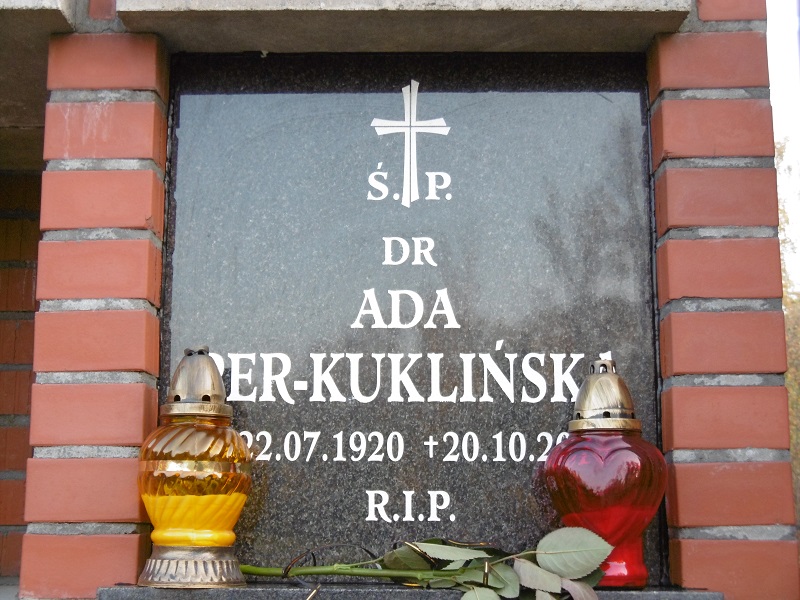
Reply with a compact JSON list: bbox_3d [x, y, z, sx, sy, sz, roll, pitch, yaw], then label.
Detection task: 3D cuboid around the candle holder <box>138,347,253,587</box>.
[{"bbox_3d":[-0.211,0.171,1.407,0.117,0.245,0.117,0,-10,1],"label":"candle holder"}]

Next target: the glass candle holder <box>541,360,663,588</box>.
[{"bbox_3d":[0.213,0.178,1.411,0.126,0.233,0.122,-2,-10,11],"label":"glass candle holder"}]

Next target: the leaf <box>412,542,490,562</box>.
[{"bbox_3d":[0.052,0.257,1.390,0.080,0.020,0.030,0,-10,1],"label":"leaf"}]

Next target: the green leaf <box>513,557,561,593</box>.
[{"bbox_3d":[0.136,0.273,1.350,0.050,0.034,0.024,0,-10,1],"label":"green leaf"}]

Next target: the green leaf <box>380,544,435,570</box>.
[{"bbox_3d":[0.008,0.263,1.395,0.054,0.027,0.026,0,-10,1],"label":"green leaf"}]

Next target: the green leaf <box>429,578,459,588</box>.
[{"bbox_3d":[0.043,0.284,1.365,0.030,0.010,0.016,0,-10,1],"label":"green leaf"}]

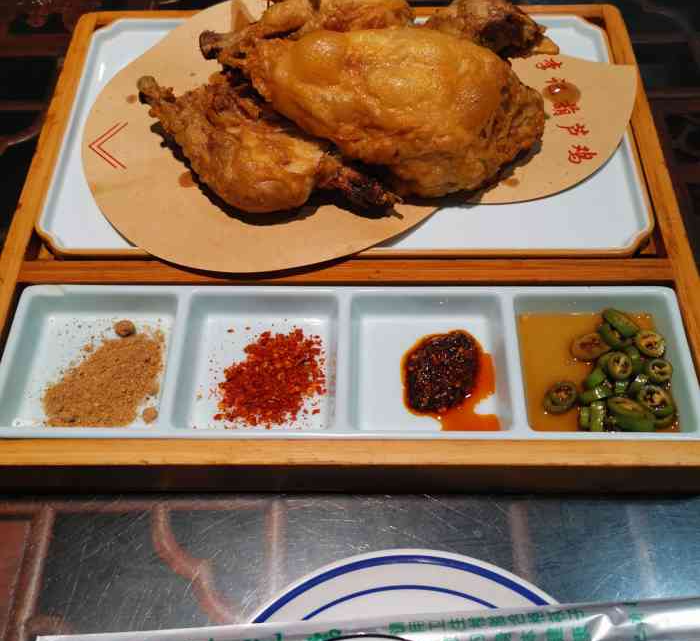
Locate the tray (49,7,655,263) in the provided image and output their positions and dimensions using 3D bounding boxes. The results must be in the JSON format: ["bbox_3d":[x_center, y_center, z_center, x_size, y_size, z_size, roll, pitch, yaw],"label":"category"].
[{"bbox_3d":[-0.003,-0.112,0.436,0.330,0.019,0.194,0,58,1],"label":"tray"}]

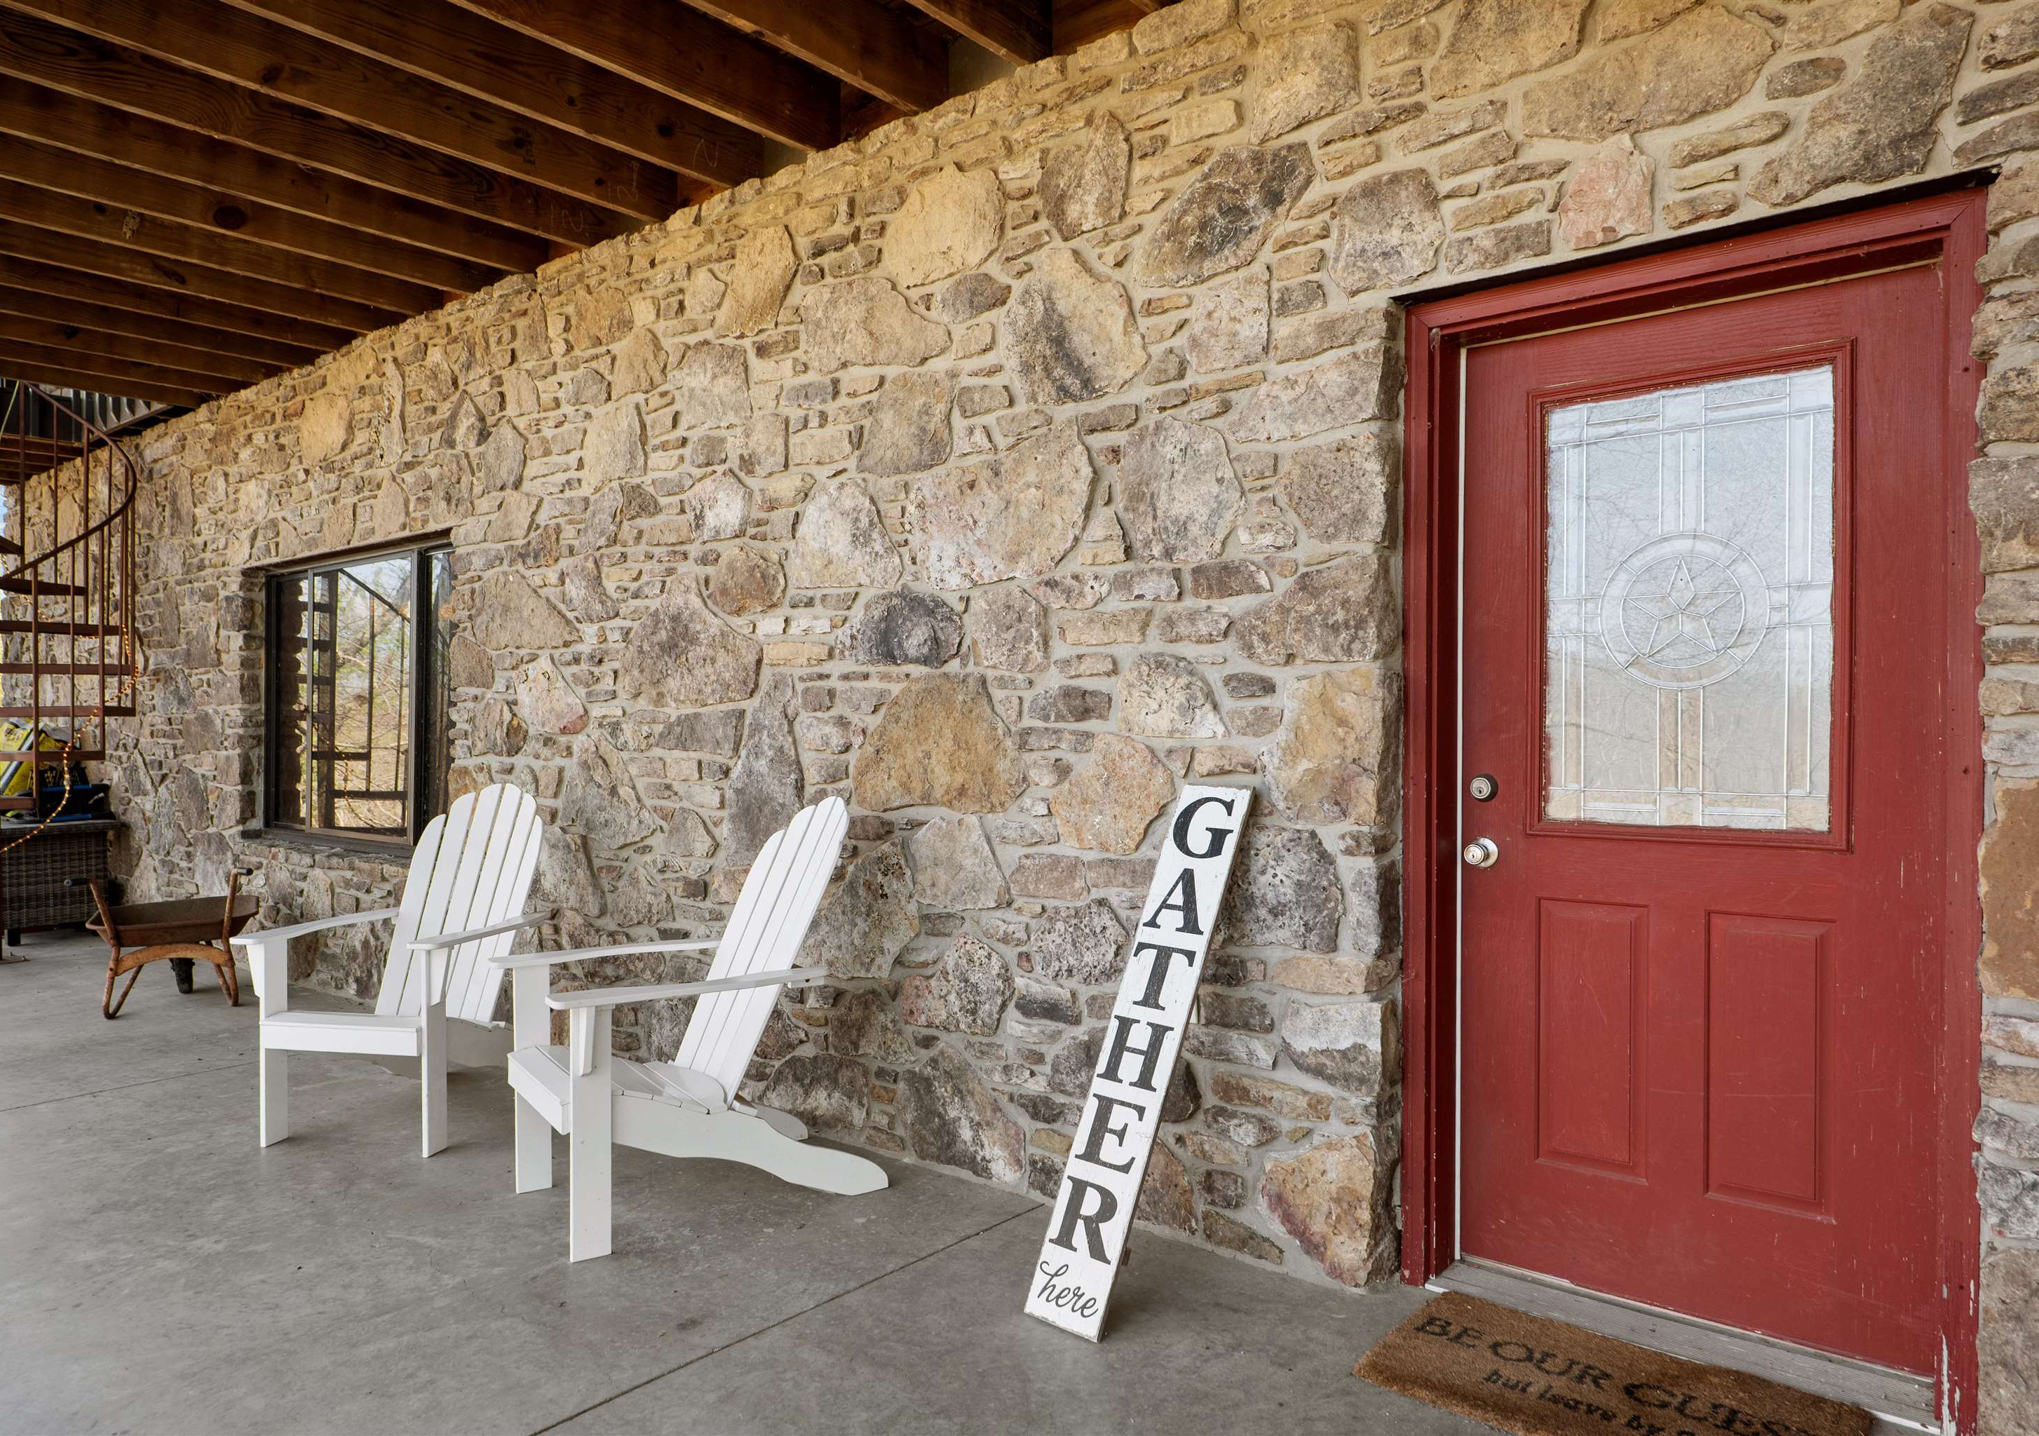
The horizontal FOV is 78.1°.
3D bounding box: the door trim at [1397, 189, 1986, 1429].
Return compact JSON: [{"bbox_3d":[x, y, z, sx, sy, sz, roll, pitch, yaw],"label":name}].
[{"bbox_3d":[1.267,0.171,2.466,0.995,2.105,0.140,0,0,38],"label":"door trim"}]

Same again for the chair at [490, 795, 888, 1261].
[{"bbox_3d":[-0.838,0.725,3.251,0.863,1.000,0.660,0,0,-34],"label":"chair"}]

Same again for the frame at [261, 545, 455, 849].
[{"bbox_3d":[-3.012,-0.090,5.780,2.020,1.300,0.100,0,0,38],"label":"frame"}]

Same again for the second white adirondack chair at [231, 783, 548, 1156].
[{"bbox_3d":[-1.846,0.727,3.927,0.660,1.000,0.863,0,0,10],"label":"second white adirondack chair"}]

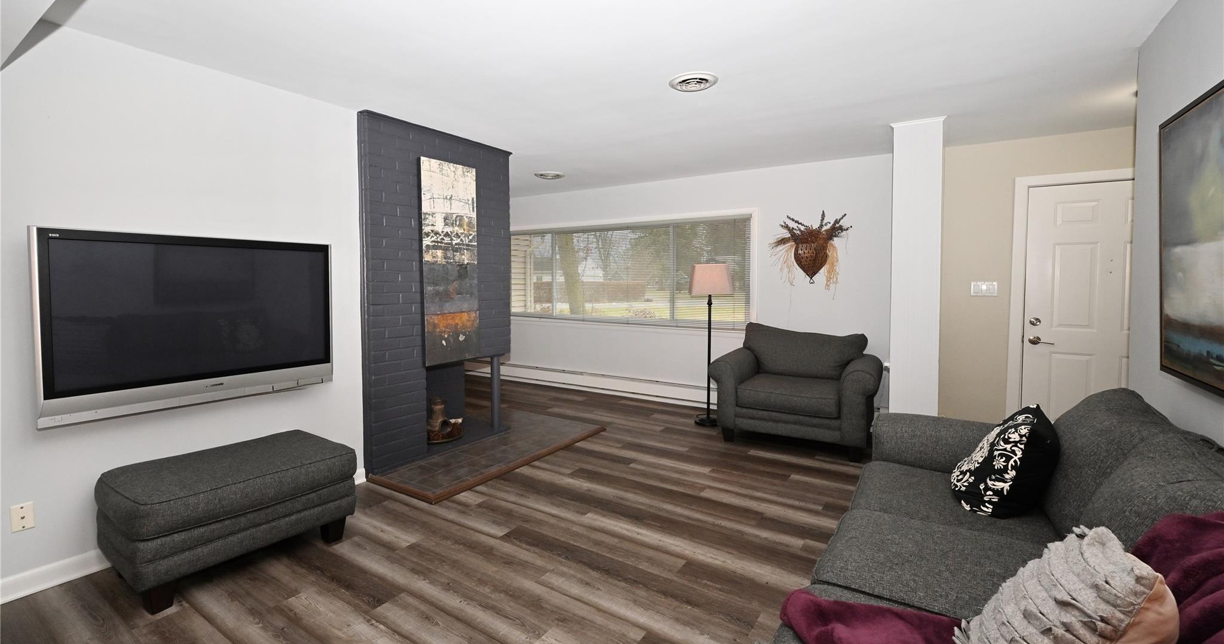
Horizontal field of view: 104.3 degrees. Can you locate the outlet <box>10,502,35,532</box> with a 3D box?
[{"bbox_3d":[-2.492,0.824,2.013,0.012,0.113,0.068,1,4,34],"label":"outlet"}]

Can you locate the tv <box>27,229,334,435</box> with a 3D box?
[{"bbox_3d":[-2.072,-0.015,2.459,0.100,0.825,1.170,1,4,34],"label":"tv"}]

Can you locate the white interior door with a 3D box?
[{"bbox_3d":[3.616,-0.013,3.482,0.914,2.030,0.050,1,4,34],"label":"white interior door"}]

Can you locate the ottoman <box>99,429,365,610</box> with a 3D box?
[{"bbox_3d":[-1.817,0.900,2.300,0.640,0.485,0.840,2,4,37],"label":"ottoman"}]

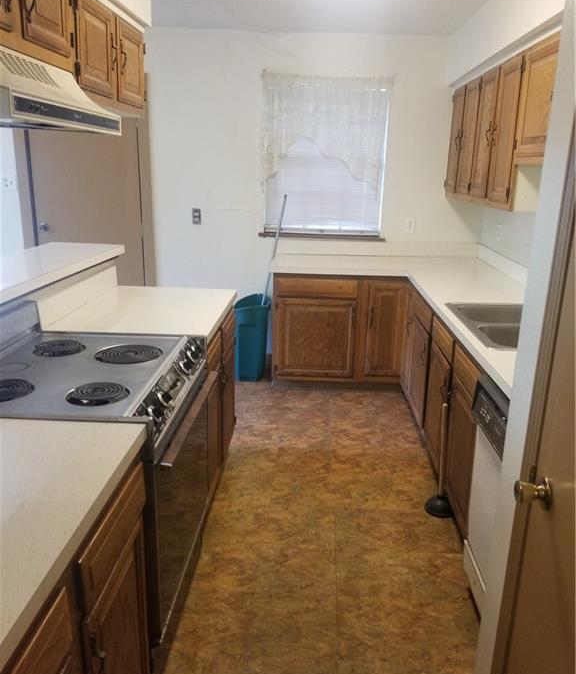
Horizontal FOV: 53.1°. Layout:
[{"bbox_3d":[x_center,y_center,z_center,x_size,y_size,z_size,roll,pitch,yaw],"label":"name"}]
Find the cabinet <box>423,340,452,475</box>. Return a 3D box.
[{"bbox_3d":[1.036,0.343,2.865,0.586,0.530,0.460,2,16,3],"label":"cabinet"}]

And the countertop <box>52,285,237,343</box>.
[{"bbox_3d":[-0.642,-0.127,2.792,0.675,0.045,0.934,2,16,3],"label":"countertop"}]

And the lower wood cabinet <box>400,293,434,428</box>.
[{"bbox_3d":[1.075,0.105,3.497,0.596,0.750,0.830,2,16,3],"label":"lower wood cabinet"}]

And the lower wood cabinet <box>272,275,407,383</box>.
[{"bbox_3d":[0.356,-0.117,4.223,0.898,0.765,0.605,2,16,3],"label":"lower wood cabinet"}]

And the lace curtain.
[{"bbox_3d":[0.268,-1.454,4.166,0.924,0.835,0.060,2,16,3],"label":"lace curtain"}]

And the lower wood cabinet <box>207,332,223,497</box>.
[{"bbox_3d":[-0.638,0.326,2.697,0.605,0.730,0.460,2,16,3],"label":"lower wood cabinet"}]

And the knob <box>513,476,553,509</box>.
[{"bbox_3d":[0.477,0.306,1.130,0.065,0.061,0.061,2,16,3],"label":"knob"}]

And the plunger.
[{"bbox_3d":[0.702,0.553,2.576,0.125,0.540,0.125,2,16,3],"label":"plunger"}]

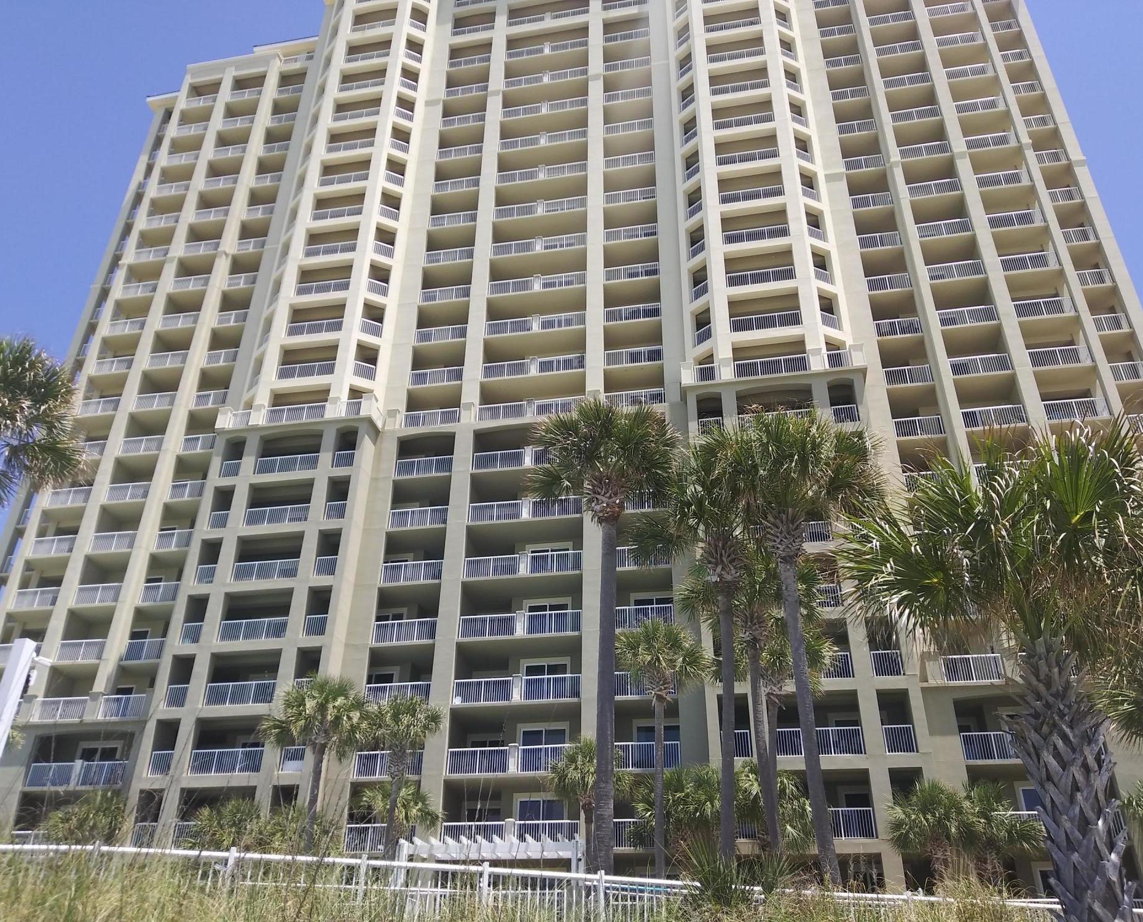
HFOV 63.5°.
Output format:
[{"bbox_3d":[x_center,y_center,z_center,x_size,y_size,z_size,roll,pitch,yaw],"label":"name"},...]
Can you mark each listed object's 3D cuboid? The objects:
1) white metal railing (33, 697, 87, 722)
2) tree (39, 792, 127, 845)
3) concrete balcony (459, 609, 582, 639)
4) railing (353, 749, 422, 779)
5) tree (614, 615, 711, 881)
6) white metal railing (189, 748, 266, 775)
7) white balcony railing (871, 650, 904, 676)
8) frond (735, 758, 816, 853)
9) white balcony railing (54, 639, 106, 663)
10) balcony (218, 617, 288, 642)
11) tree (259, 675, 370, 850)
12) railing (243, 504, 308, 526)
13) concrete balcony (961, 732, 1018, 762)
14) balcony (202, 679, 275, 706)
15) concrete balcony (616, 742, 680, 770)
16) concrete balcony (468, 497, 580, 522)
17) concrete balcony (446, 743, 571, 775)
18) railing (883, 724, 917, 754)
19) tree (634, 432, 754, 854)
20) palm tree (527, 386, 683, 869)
[{"bbox_3d":[-23.840,11.586,43.076,2.714,1.028,0.100,-5,-31,10],"label":"white metal railing"},{"bbox_3d":[-17.946,13.195,33.822,2.750,1.924,2.750,15,-33,-22],"label":"tree"},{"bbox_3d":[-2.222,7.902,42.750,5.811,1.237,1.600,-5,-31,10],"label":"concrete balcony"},{"bbox_3d":[-7.724,13.383,40.130,3.099,1.200,1.500,-5,-31,10],"label":"railing"},{"bbox_3d":[3.234,10.267,31.076,3.411,10.200,3.411,-5,-31,10],"label":"tree"},{"bbox_3d":[-14.536,12.689,38.964,3.372,1.015,0.100,-5,-31,10],"label":"white metal railing"},{"bbox_3d":[12.944,8.300,37.819,1.168,1.079,0.080,-5,-31,10],"label":"white balcony railing"},{"bbox_3d":[6.710,11.423,30.561,2.500,2.807,2.500,-5,-31,10],"label":"frond"},{"bbox_3d":[-25.101,9.732,47.357,2.802,1.073,0.080,-5,-31,10],"label":"white balcony railing"},{"bbox_3d":[-15.124,8.395,44.596,3.502,1.100,1.200,-5,-31,10],"label":"balcony"},{"bbox_3d":[-8.660,10.716,29.900,3.664,7.432,3.664,-5,-31,10],"label":"tree"},{"bbox_3d":[-14.677,2.799,46.265,3.412,1.028,0.100,-5,-31,10],"label":"railing"},{"bbox_3d":[15.899,10.752,34.713,2.251,1.043,0.100,-5,-31,10],"label":"concrete balcony"},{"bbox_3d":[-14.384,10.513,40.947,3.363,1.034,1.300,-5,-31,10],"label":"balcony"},{"bbox_3d":[3.197,12.794,39.465,3.045,1.100,1.200,-5,-31,10],"label":"concrete balcony"},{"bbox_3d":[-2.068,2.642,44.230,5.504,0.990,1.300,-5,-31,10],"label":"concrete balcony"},{"bbox_3d":[-2.307,12.882,39.223,5.775,1.300,1.500,-5,-31,10],"label":"concrete balcony"},{"bbox_3d":[12.430,10.537,34.958,1.062,1.050,0.060,-5,-31,10],"label":"railing"},{"bbox_3d":[3.749,4.366,22.974,4.072,11.913,4.072,-5,-31,10],"label":"tree"},{"bbox_3d":[0.804,3.551,21.390,3.762,11.621,3.762,-5,-31,10],"label":"palm tree"}]

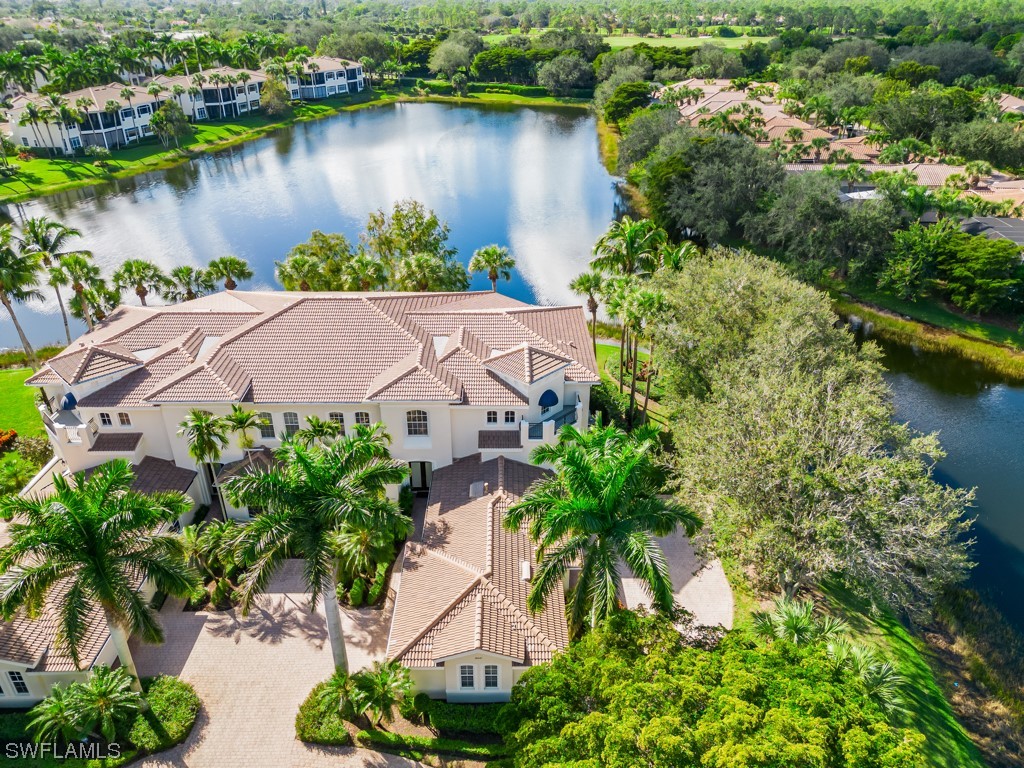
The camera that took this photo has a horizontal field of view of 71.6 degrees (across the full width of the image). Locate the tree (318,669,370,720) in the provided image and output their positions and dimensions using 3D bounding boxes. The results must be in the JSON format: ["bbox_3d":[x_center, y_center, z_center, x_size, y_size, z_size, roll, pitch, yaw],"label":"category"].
[{"bbox_3d":[-7.050,13.267,30.065,2.200,2.450,2.100,0,29,0],"label":"tree"}]

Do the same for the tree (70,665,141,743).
[{"bbox_3d":[-17.277,13.915,30.366,3.000,2.900,3.000,0,30,0],"label":"tree"}]

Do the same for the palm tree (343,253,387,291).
[{"bbox_3d":[-11.968,-6.233,58.933,3.710,9.750,3.710,0,30,0],"label":"palm tree"}]

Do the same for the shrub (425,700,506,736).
[{"bbox_3d":[-2.048,15.320,32.672,3.688,0.847,1.096,0,29,0],"label":"shrub"}]

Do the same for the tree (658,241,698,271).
[{"bbox_3d":[13.416,-6.506,58.382,4.600,10.920,4.600,0,30,0],"label":"tree"}]

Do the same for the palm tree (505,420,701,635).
[{"bbox_3d":[3.450,8.530,29.295,7.300,11.500,7.100,0,29,0],"label":"palm tree"}]

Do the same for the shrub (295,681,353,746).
[{"bbox_3d":[-8.000,14.023,30.194,2.400,1.000,2.300,0,29,0],"label":"shrub"}]

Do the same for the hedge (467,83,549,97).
[{"bbox_3d":[-1.000,-91.304,221.119,25.500,2.400,2.000,9,30,16],"label":"hedge"}]

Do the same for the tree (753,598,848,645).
[{"bbox_3d":[14.383,12.509,35.398,4.385,3.189,4.186,0,29,0],"label":"tree"}]

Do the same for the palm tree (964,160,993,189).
[{"bbox_3d":[62.528,-25.890,95.578,3.720,8.180,3.720,0,30,0],"label":"palm tree"}]

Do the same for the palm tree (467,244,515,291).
[{"bbox_3d":[-1.844,-7.369,64.633,3.986,10.664,3.986,0,29,0],"label":"palm tree"}]

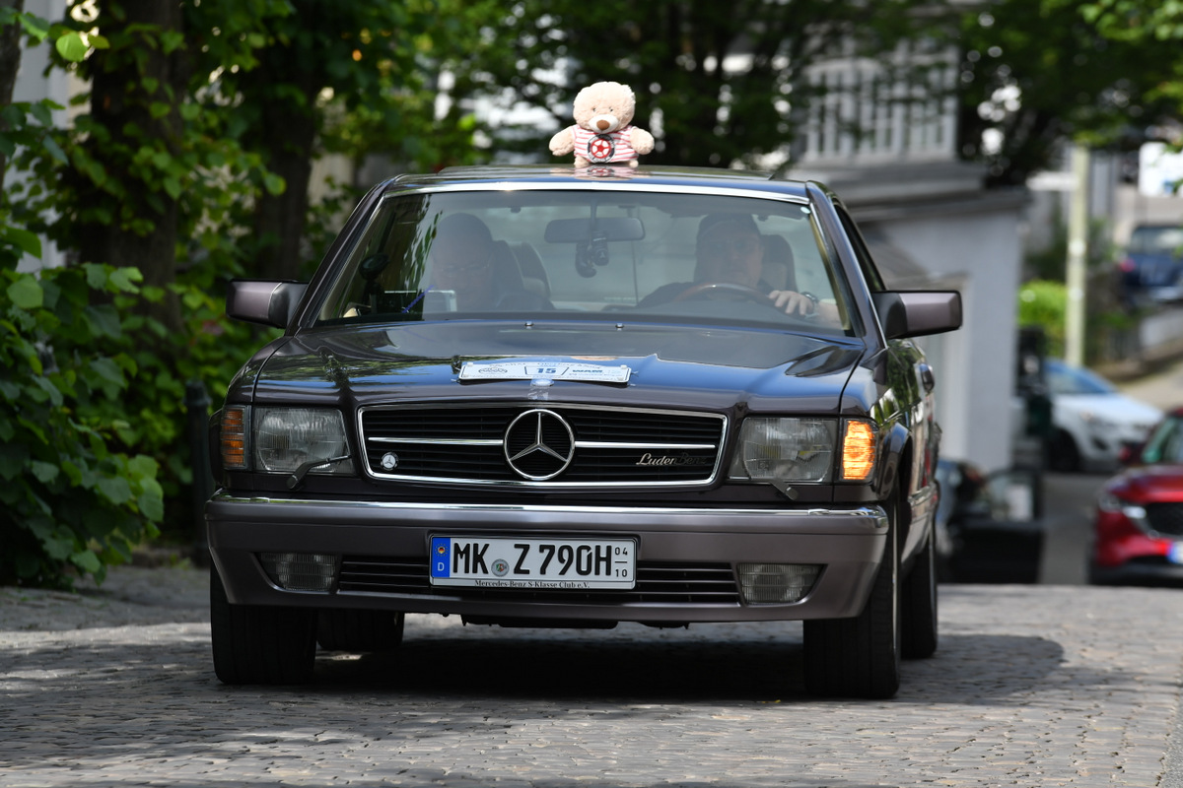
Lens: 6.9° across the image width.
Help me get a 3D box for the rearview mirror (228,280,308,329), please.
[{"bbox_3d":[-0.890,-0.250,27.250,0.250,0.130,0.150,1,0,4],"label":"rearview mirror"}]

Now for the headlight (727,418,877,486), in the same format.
[{"bbox_3d":[0.550,0.145,25.640,0.365,0.172,0.230,1,0,4],"label":"headlight"}]

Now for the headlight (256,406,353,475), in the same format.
[{"bbox_3d":[-0.748,0.124,25.660,0.257,0.170,0.150,1,0,4],"label":"headlight"}]

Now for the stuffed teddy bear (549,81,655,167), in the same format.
[{"bbox_3d":[0.029,-0.764,28.000,0.300,0.245,0.190,1,0,2],"label":"stuffed teddy bear"}]

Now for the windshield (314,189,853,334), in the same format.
[{"bbox_3d":[-0.001,-0.370,27.180,1.490,0.400,0.620,1,0,4],"label":"windshield"}]

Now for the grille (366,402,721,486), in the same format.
[{"bbox_3d":[-0.126,0.135,25.520,0.955,0.210,0.140,1,0,4],"label":"grille"}]

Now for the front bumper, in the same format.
[{"bbox_3d":[-0.120,0.424,25.470,1.800,0.305,0.480,1,0,4],"label":"front bumper"}]

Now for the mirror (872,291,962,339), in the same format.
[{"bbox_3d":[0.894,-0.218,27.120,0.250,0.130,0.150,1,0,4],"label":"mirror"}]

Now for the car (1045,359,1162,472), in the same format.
[{"bbox_3d":[6.140,0.250,131.000,1.750,1.480,4.150,1,1,-35],"label":"car"}]

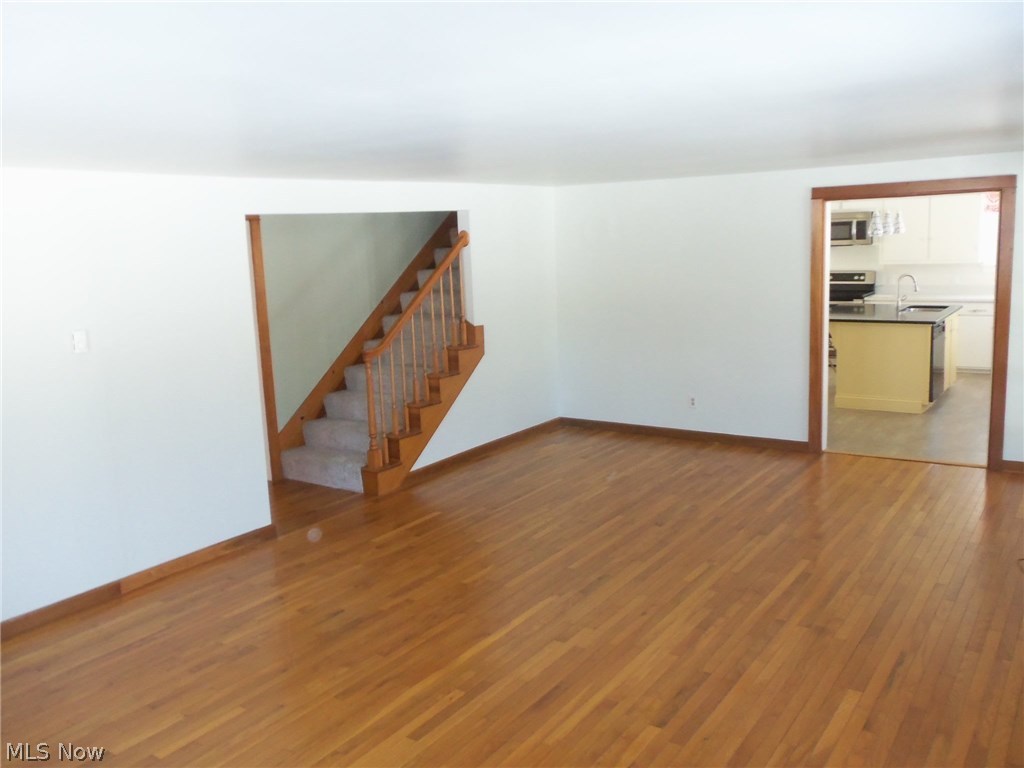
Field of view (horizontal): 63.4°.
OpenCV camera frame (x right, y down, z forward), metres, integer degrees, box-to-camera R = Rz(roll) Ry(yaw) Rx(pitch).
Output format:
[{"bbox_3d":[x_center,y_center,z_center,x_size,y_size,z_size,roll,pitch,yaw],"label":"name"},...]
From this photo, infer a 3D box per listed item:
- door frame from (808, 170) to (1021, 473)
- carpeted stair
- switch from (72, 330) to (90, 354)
[{"bbox_3d":[3.040,-0.457,6.403,1.413,2.148,0.143,5,12,36],"label":"door frame"},{"bbox_3d":[-0.744,-0.527,7.454,0.974,2.259,2.806,5,12,36],"label":"carpeted stair"},{"bbox_3d":[-2.263,-0.219,4.358,0.015,0.116,0.075,5,12,36],"label":"switch"}]

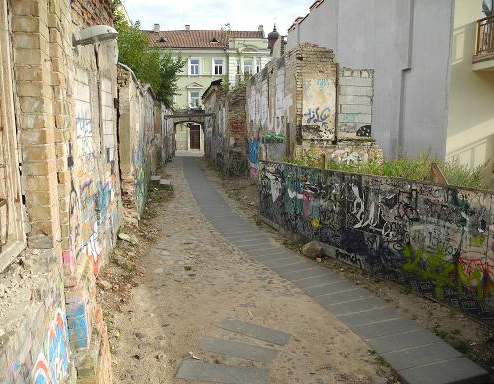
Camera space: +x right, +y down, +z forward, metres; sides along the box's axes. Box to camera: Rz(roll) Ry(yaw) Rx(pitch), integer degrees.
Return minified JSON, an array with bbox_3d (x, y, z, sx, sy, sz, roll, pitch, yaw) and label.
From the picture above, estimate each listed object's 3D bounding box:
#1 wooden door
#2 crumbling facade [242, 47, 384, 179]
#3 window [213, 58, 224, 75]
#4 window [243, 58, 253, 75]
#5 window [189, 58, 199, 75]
[{"bbox_3d":[-5.155,-5.254,40.665,0.980,2.340,0.180,0,8,0],"label":"wooden door"},{"bbox_3d":[1.650,-2.129,12.778,2.900,3.750,5.200,-1,8,-6],"label":"crumbling facade"},{"bbox_3d":[-2.733,-12.035,39.711,0.960,1.490,0.180,0,8,0],"label":"window"},{"bbox_3d":[0.143,-11.947,39.421,0.950,1.480,0.180,0,8,0],"label":"window"},{"bbox_3d":[-5.035,-12.035,39.711,0.960,1.490,0.180,0,8,0],"label":"window"}]

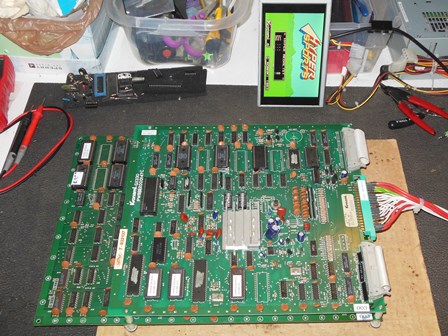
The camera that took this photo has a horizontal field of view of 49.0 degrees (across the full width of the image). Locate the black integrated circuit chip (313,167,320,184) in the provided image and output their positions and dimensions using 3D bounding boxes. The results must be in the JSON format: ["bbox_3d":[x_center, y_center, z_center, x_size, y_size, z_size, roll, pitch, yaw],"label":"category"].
[{"bbox_3d":[0.127,0.011,0.675,0.008,0.004,0.024,-1,54,2],"label":"black integrated circuit chip"}]

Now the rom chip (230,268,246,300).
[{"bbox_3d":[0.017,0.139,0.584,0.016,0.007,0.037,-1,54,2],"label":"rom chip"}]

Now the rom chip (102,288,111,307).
[{"bbox_3d":[-0.141,0.158,0.594,0.007,0.004,0.020,-1,55,1],"label":"rom chip"}]

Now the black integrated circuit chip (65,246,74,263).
[{"bbox_3d":[-0.198,0.111,0.628,0.007,0.004,0.023,-1,55,1],"label":"black integrated circuit chip"}]

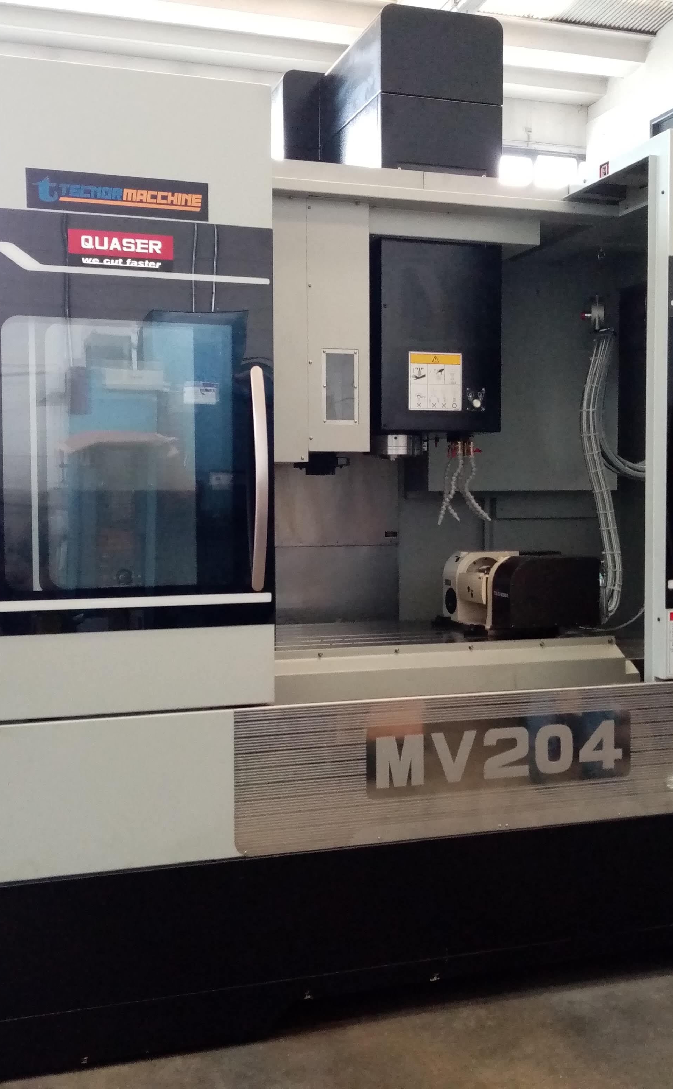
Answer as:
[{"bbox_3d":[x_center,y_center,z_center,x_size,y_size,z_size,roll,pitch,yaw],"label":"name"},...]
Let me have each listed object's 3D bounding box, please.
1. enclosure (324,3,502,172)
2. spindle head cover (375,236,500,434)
[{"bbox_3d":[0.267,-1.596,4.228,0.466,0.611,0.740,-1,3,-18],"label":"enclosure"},{"bbox_3d":[0.304,-0.724,3.967,0.441,0.651,0.450,-1,3,-16],"label":"spindle head cover"}]

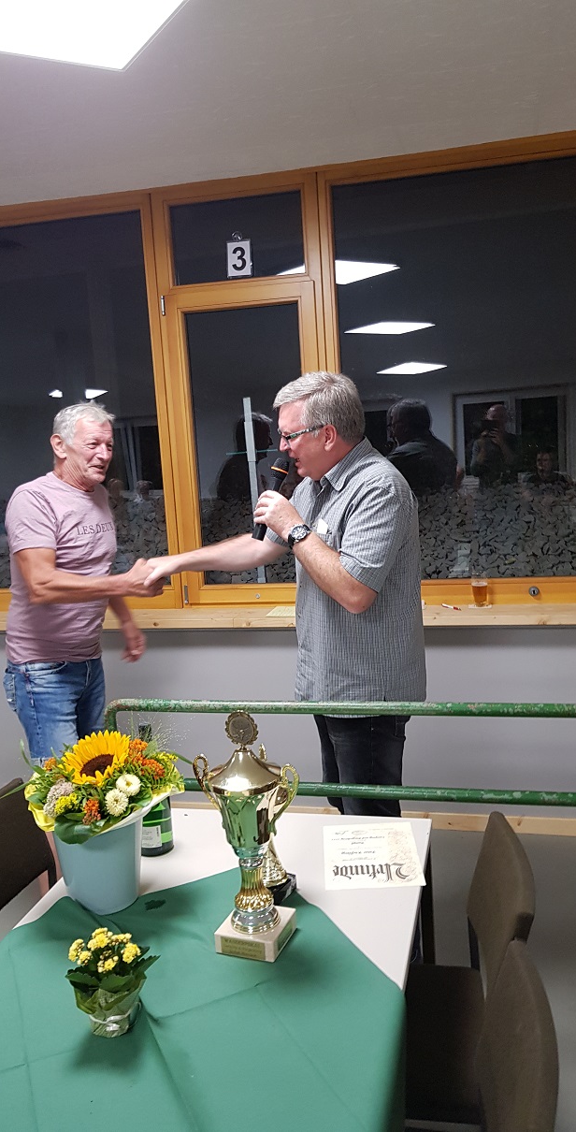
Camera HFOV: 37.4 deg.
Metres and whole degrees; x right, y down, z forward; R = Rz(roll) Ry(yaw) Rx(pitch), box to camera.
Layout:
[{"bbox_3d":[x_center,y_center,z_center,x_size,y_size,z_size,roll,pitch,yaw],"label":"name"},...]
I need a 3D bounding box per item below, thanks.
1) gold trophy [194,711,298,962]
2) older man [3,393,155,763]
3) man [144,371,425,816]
[{"bbox_3d":[-0.072,0.489,1.577,0.210,0.456,0.145,0,9,22],"label":"gold trophy"},{"bbox_3d":[-0.691,0.384,2.890,0.660,1.820,0.520,0,9,22],"label":"older man"},{"bbox_3d":[-0.015,0.386,2.511,0.830,1.850,0.560,-4,8,-1],"label":"man"}]

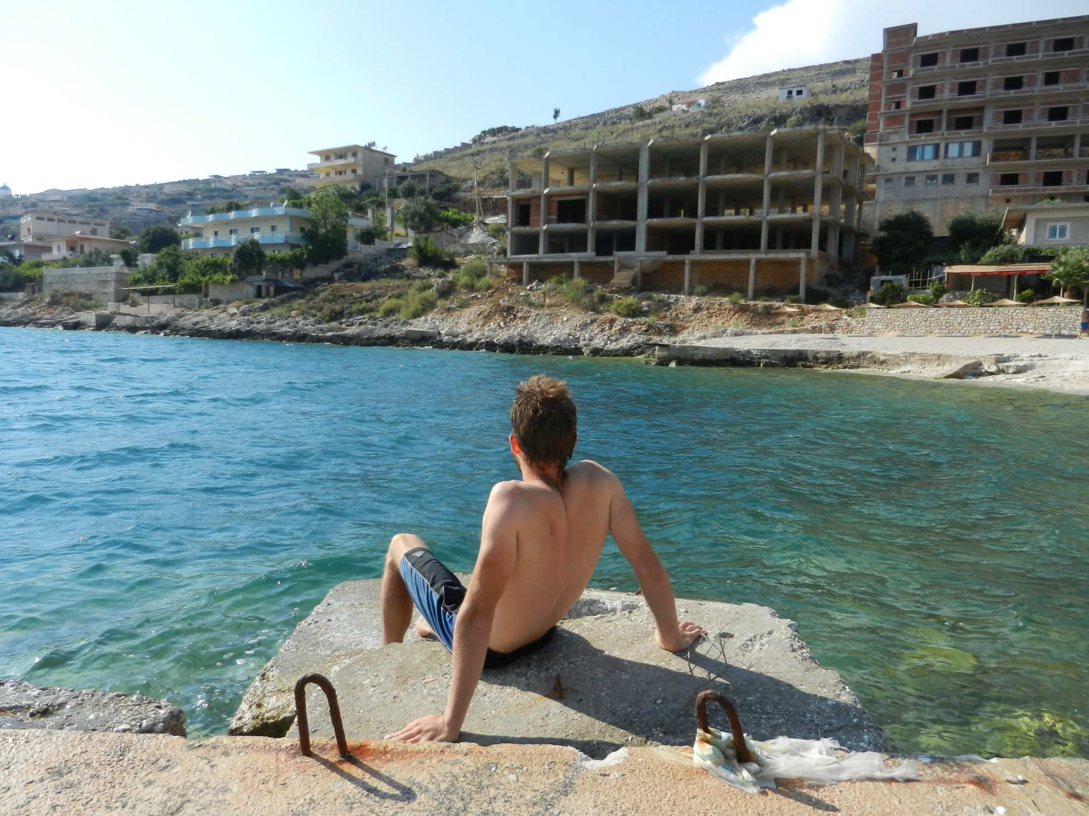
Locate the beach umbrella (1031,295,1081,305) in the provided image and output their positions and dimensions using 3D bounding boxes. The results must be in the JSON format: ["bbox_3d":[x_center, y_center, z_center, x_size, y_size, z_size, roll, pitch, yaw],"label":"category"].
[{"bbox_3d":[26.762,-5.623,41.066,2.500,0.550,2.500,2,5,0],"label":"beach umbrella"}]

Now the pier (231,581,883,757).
[{"bbox_3d":[0.004,1.034,2.358,1.640,0.580,1.280,2,5,0],"label":"pier"}]

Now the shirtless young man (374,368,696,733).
[{"bbox_3d":[-0.130,0.347,2.444,1.100,0.950,0.900,-2,7,-38],"label":"shirtless young man"}]

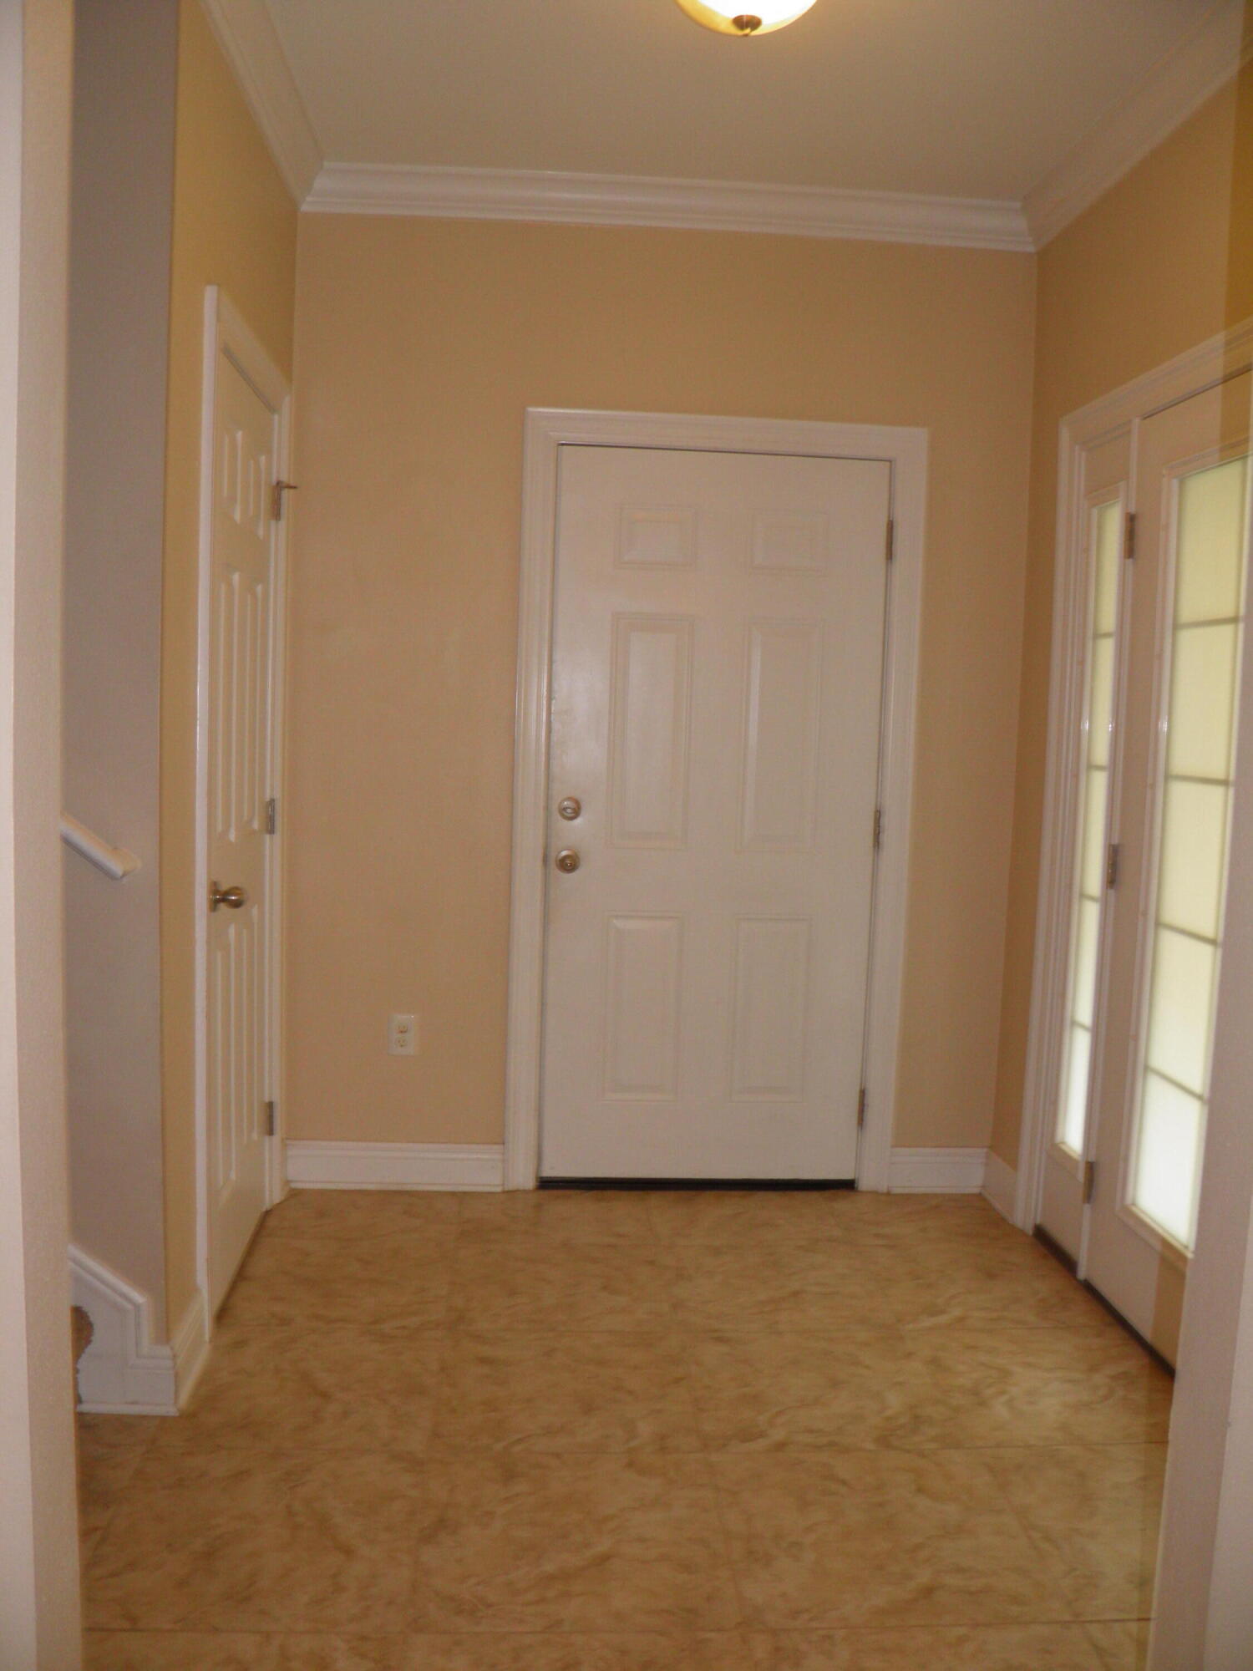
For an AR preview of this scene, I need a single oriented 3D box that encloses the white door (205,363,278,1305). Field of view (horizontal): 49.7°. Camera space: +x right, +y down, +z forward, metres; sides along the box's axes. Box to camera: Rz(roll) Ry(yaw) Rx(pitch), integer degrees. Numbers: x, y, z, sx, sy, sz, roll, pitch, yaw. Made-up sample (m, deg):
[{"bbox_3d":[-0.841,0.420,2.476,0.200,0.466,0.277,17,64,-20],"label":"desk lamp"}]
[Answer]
[{"bbox_3d":[-0.894,-0.004,3.120,0.038,2.030,0.620,1,5,-4],"label":"white door"}]

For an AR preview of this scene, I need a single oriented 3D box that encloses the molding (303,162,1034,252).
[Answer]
[{"bbox_3d":[0.132,-1.661,3.575,1.993,0.093,0.081,1,5,-4],"label":"molding"}]

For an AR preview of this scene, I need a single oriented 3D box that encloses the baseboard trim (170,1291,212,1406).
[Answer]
[{"bbox_3d":[-0.856,1.004,2.655,0.020,0.130,0.280,1,5,-4],"label":"baseboard trim"}]

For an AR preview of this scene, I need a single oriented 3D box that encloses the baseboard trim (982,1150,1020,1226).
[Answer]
[{"bbox_3d":[1.040,0.973,3.769,0.020,0.127,0.275,1,5,-4],"label":"baseboard trim"}]

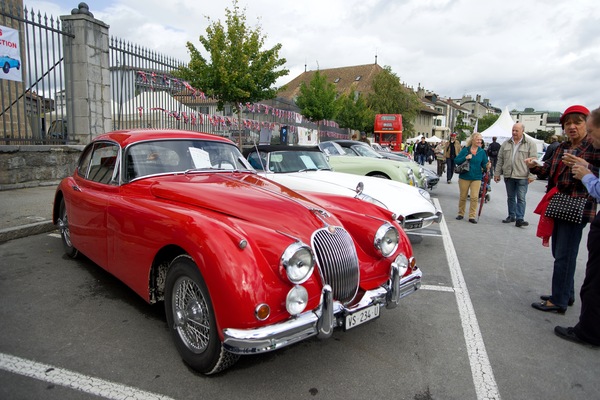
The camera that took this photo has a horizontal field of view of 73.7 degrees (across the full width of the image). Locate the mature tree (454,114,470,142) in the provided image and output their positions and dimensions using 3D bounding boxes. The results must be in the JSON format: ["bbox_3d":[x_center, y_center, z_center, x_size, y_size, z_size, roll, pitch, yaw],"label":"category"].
[{"bbox_3d":[34.744,-14.236,85.000,4.200,8.000,4.200,5,9,16],"label":"mature tree"}]

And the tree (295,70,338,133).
[{"bbox_3d":[0.850,-4.506,21.547,2.365,4.757,2.365,2,9,0],"label":"tree"}]

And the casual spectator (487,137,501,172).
[{"bbox_3d":[8.099,-1.728,16.700,0.540,1.760,0.360,4,9,12],"label":"casual spectator"}]

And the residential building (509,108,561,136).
[{"bbox_3d":[82.775,-24.358,140.000,19.500,15.500,13.000,9,11,35],"label":"residential building"}]

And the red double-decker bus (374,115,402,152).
[{"bbox_3d":[10.091,-7.354,45.100,2.500,4.380,8.400,5,9,14],"label":"red double-decker bus"}]

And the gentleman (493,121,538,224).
[{"bbox_3d":[3.933,-0.459,7.200,0.620,1.770,0.450,8,11,34],"label":"gentleman"}]

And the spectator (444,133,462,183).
[{"bbox_3d":[5.411,-1.470,14.100,0.540,1.750,0.420,5,10,19],"label":"spectator"}]

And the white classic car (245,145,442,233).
[{"bbox_3d":[0.084,-0.239,6.410,1.660,1.220,4.450,-5,12,-39],"label":"white classic car"}]

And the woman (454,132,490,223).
[{"bbox_3d":[3.133,-0.437,7.350,0.620,1.620,0.420,4,9,7],"label":"woman"}]

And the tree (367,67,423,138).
[{"bbox_3d":[11.843,-11.589,50.695,7.020,10.252,7.020,2,9,0],"label":"tree"}]

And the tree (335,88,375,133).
[{"bbox_3d":[3.959,-5.707,29.433,3.000,4.846,3.000,2,9,0],"label":"tree"}]

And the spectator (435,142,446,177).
[{"bbox_3d":[6.054,-1.772,17.200,0.500,1.580,0.400,6,10,24],"label":"spectator"}]

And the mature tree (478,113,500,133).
[{"bbox_3d":[49.612,-17.767,105.000,7.000,10.200,7.000,5,9,16],"label":"mature tree"}]

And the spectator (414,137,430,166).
[{"bbox_3d":[6.064,-2.237,19.800,0.540,1.730,0.400,5,10,18],"label":"spectator"}]

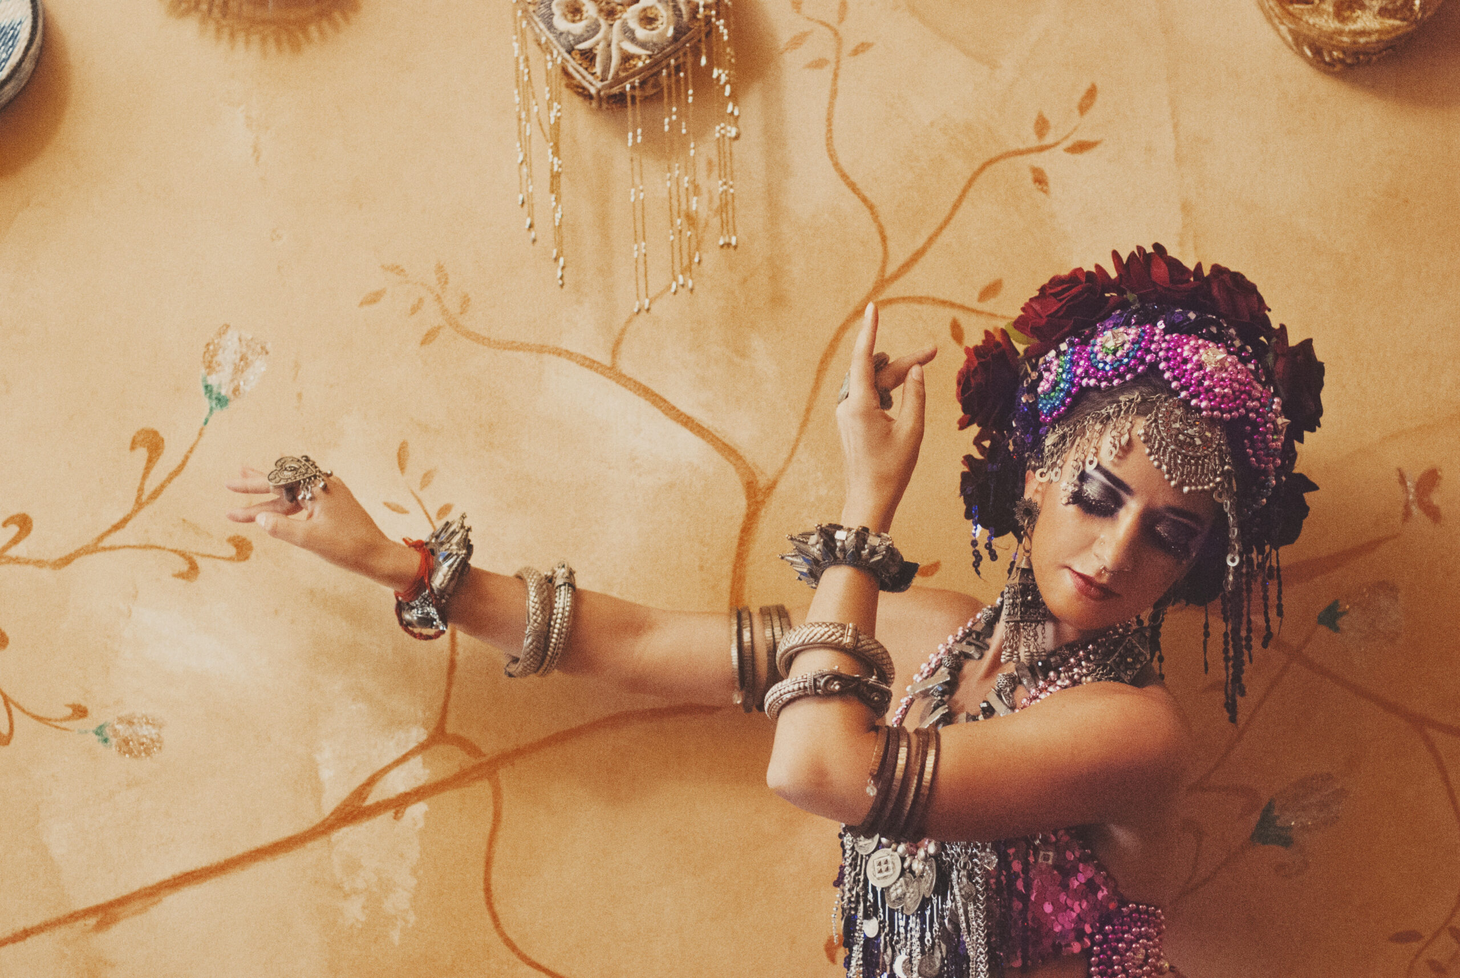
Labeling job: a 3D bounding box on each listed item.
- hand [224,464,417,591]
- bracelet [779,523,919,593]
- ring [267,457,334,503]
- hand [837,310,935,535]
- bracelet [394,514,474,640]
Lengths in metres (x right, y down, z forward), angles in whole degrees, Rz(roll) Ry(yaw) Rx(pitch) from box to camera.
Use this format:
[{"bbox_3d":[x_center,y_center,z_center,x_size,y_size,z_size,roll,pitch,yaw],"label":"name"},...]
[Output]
[{"bbox_3d":[-0.307,0.025,2.290,0.160,0.065,0.085,22,0,-13],"label":"hand"},{"bbox_3d":[0.087,0.051,2.220,0.100,0.034,0.095,7,-16,2],"label":"bracelet"},{"bbox_3d":[-0.322,-0.007,2.280,0.044,0.026,0.034,-5,36,1],"label":"ring"},{"bbox_3d":[0.114,-0.051,2.220,0.070,0.165,0.080,3,-5,-30],"label":"hand"},{"bbox_3d":[-0.225,0.067,2.310,0.042,0.092,0.095,18,6,-16],"label":"bracelet"}]

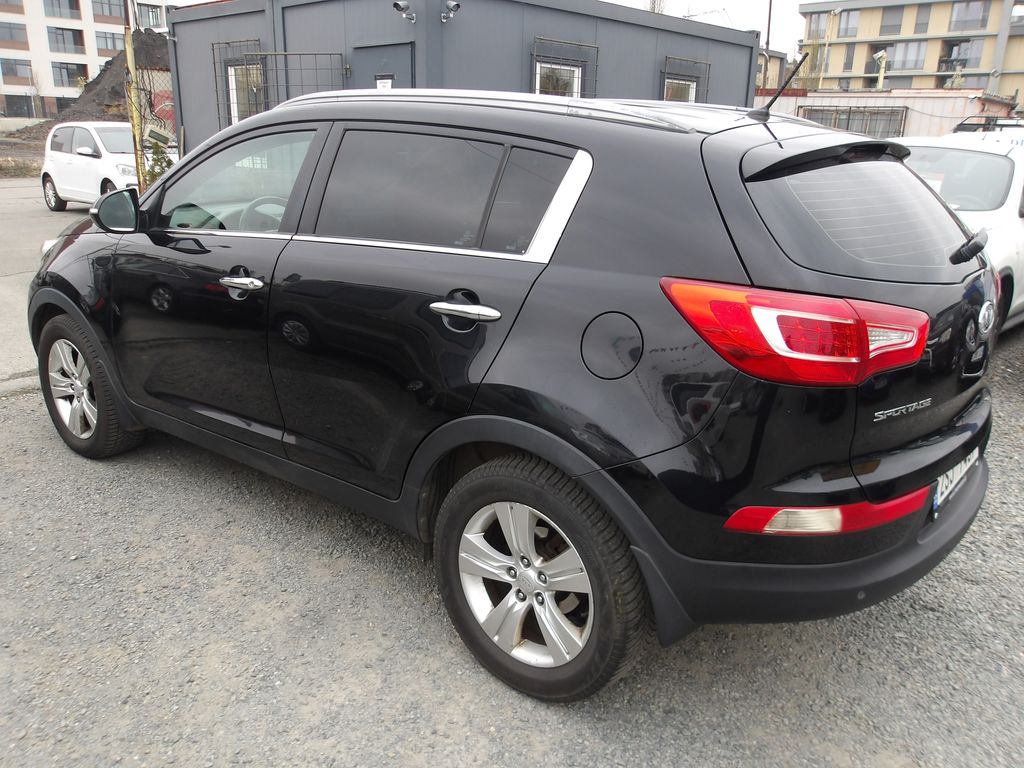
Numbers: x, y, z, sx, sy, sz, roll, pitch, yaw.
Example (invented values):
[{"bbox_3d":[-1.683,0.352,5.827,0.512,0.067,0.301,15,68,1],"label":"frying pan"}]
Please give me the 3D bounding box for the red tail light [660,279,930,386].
[{"bbox_3d":[0.637,-0.122,1.767,0.500,0.210,0.390,14,21,36],"label":"red tail light"}]

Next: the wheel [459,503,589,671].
[{"bbox_3d":[0.082,0.525,2.219,0.465,0.465,0.180,14,21,36],"label":"wheel"}]

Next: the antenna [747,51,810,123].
[{"bbox_3d":[0.786,-0.858,2.333,0.045,0.240,0.060,-19,62,-49],"label":"antenna"}]

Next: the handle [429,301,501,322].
[{"bbox_3d":[-0.124,-0.192,2.075,0.240,0.036,0.050,14,21,36],"label":"handle"}]

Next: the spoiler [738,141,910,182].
[{"bbox_3d":[0.971,-0.637,2.243,0.220,0.120,1.280,14,21,36],"label":"spoiler"}]

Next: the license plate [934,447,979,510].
[{"bbox_3d":[1.257,0.230,2.250,0.015,0.110,0.520,5,15,38],"label":"license plate"}]

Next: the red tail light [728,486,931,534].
[{"bbox_3d":[0.737,0.269,1.847,0.325,0.090,0.465,14,21,36],"label":"red tail light"}]

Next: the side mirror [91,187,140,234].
[{"bbox_3d":[-1.461,-0.637,2.938,0.130,0.175,0.190,14,21,36],"label":"side mirror"}]

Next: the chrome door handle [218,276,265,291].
[{"bbox_3d":[-0.908,-0.338,2.679,0.245,0.035,0.050,14,21,36],"label":"chrome door handle"}]

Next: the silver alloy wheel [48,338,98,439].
[{"bbox_3d":[-1.987,0.009,3.776,0.465,0.465,0.180,14,21,36],"label":"silver alloy wheel"}]

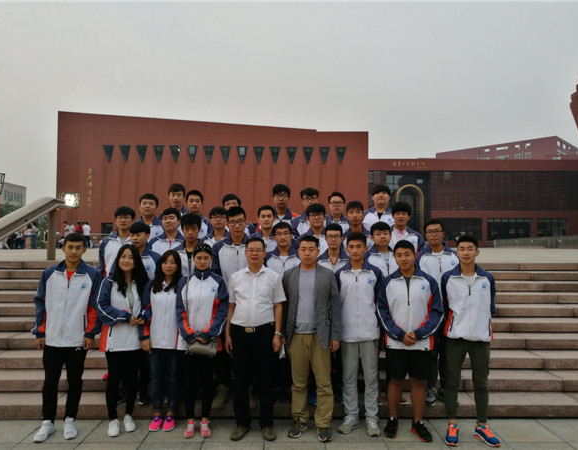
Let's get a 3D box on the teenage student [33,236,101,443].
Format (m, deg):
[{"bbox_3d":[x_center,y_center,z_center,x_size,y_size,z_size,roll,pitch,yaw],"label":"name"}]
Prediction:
[{"bbox_3d":[-1.969,0.943,4.150,0.580,1.770,0.350,1,-1,-13],"label":"teenage student"}]

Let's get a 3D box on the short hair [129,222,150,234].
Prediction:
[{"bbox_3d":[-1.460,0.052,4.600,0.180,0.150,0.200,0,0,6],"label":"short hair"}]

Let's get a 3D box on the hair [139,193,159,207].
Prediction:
[{"bbox_3d":[-1.635,-0.289,5.479,0.215,0.160,0.205,0,-1,-7],"label":"hair"}]

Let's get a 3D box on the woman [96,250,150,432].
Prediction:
[{"bbox_3d":[-1.470,0.996,4.157,0.460,1.650,0.360,0,-1,-14],"label":"woman"}]

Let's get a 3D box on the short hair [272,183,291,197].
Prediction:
[{"bbox_3d":[-0.087,-0.406,5.619,0.195,0.165,0.210,0,-1,0],"label":"short hair"}]

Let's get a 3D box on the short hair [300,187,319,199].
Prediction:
[{"bbox_3d":[0.245,-0.360,5.601,0.200,0.165,0.210,0,0,0],"label":"short hair"}]

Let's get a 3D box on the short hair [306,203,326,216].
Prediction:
[{"bbox_3d":[0.295,-0.152,5.151,0.200,0.170,0.215,0,0,0],"label":"short hair"}]

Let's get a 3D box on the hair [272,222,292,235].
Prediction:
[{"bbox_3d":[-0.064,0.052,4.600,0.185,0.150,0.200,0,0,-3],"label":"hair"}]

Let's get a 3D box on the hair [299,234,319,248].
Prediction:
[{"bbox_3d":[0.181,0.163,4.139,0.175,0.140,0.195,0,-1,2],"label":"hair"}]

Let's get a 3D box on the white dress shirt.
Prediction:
[{"bbox_3d":[-0.286,0.620,4.120,0.510,0.560,0.290,0,0,-3],"label":"white dress shirt"}]

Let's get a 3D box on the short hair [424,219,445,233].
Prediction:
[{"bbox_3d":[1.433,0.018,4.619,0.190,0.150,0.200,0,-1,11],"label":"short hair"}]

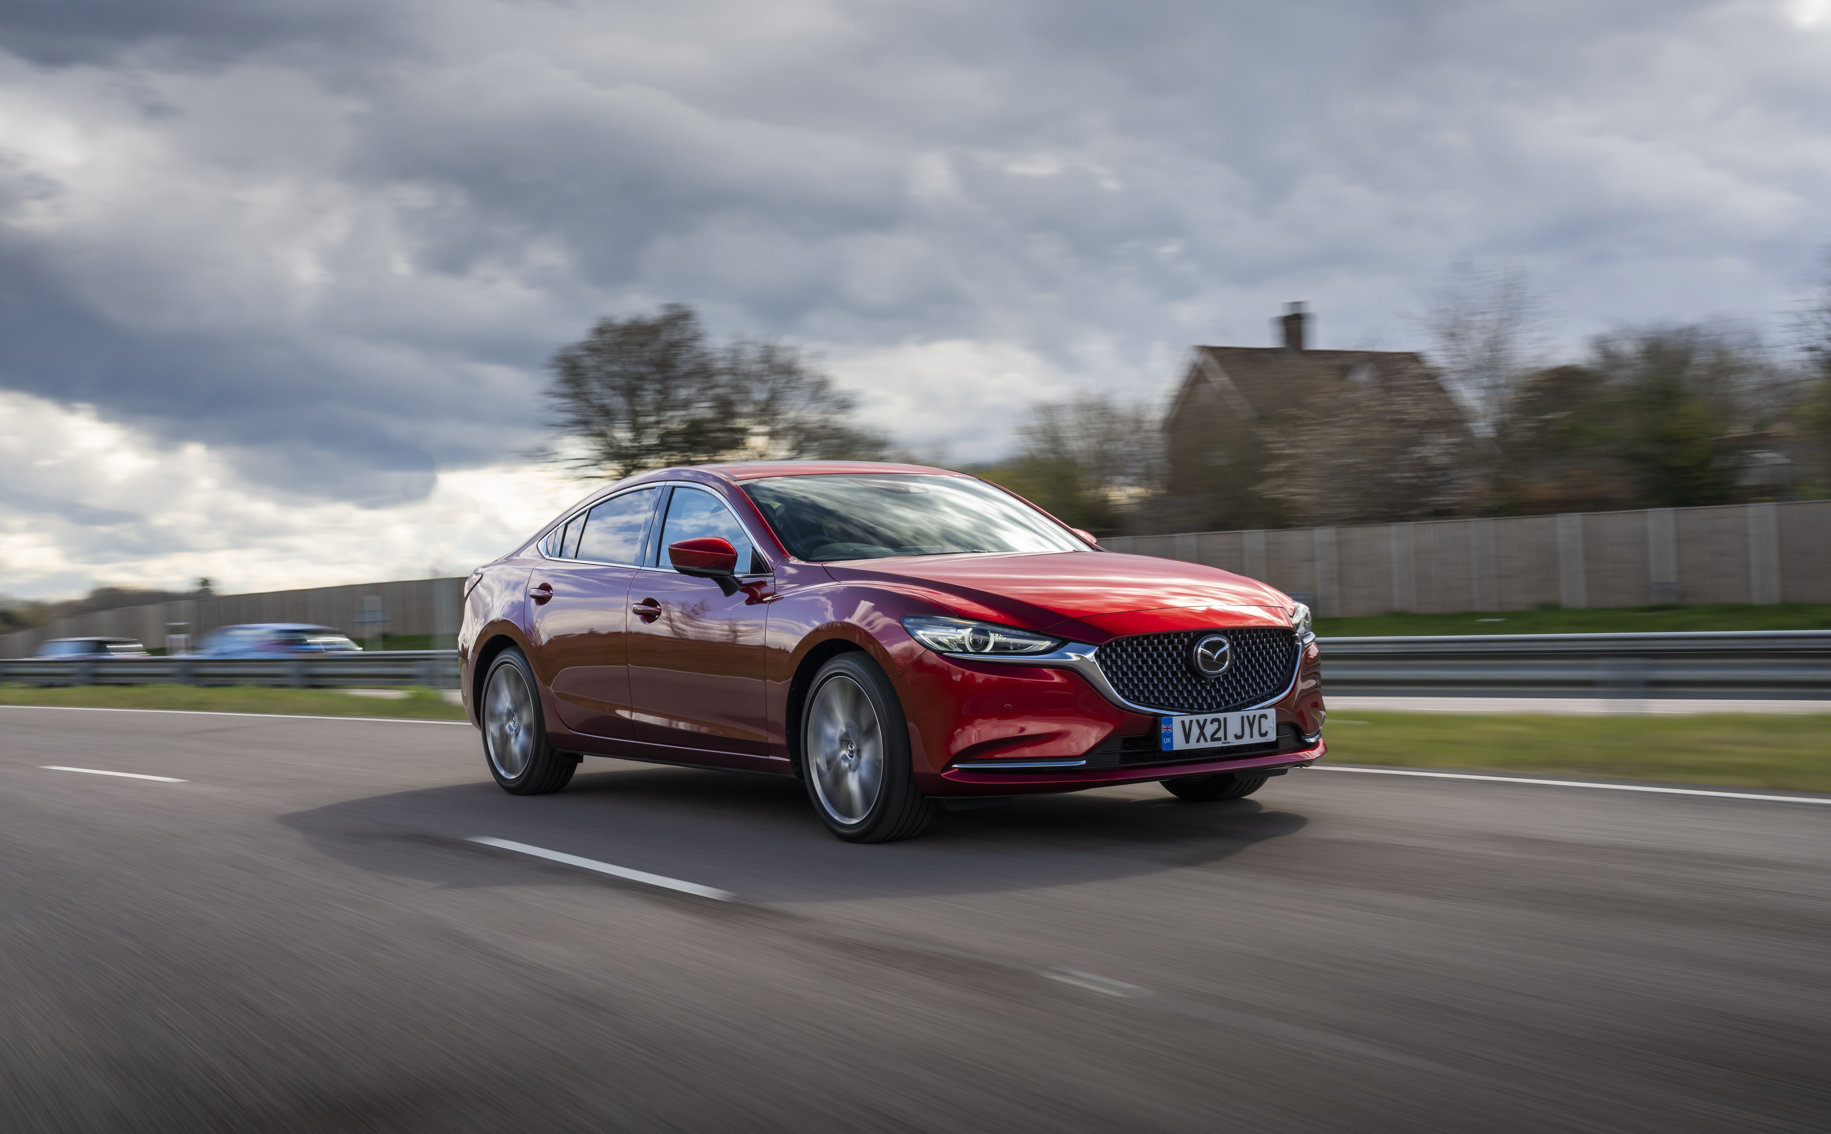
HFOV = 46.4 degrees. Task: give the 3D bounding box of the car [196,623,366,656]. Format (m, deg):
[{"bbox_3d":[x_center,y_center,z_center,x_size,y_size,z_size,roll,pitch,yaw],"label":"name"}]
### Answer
[{"bbox_3d":[-12.790,1.870,42.500,4.300,1.480,1.800,-3,-1,44],"label":"car"}]

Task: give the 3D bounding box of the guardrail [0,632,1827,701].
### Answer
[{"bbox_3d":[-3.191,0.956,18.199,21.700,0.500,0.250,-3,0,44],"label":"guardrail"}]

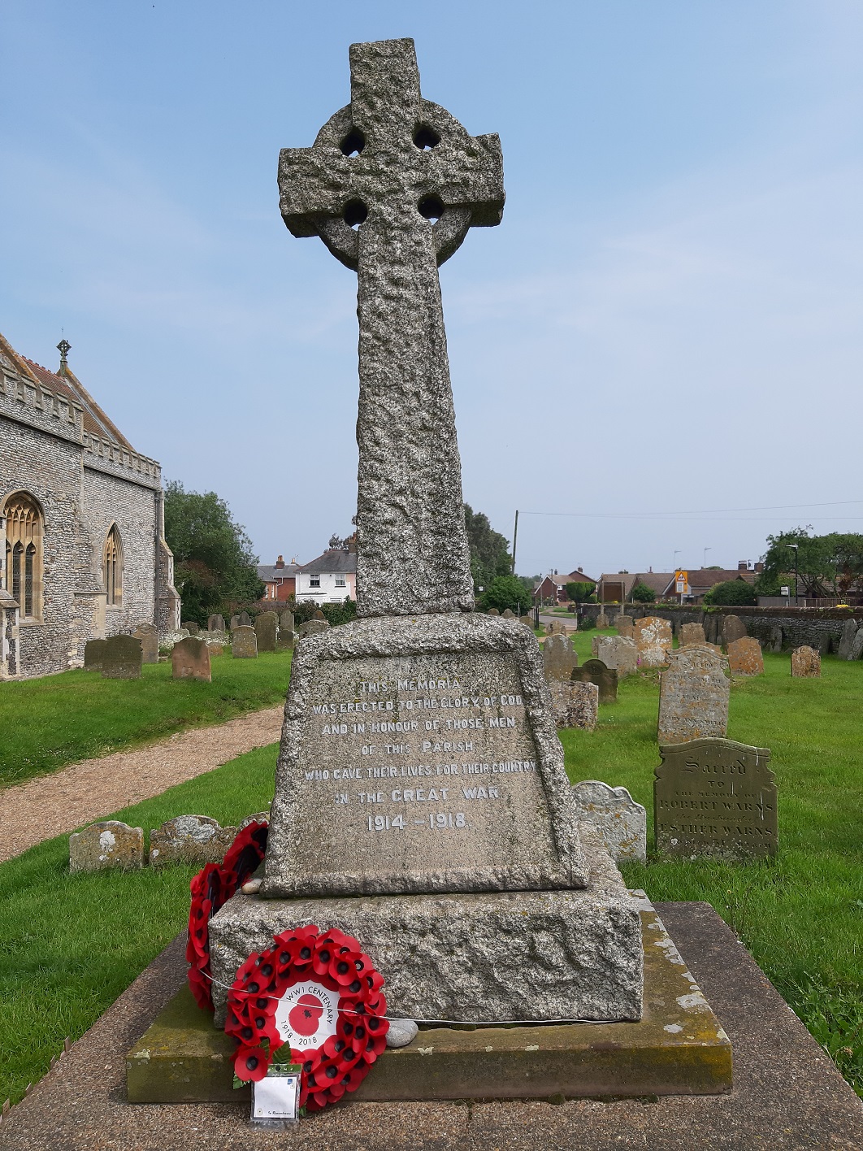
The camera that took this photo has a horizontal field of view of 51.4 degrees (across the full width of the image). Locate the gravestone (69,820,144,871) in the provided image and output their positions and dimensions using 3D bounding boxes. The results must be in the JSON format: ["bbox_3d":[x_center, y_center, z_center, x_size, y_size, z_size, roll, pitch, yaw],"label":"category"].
[{"bbox_3d":[-1.782,1.485,4.926,0.395,0.265,0.090,0,-2,7],"label":"gravestone"}]

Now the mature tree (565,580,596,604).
[{"bbox_3d":[13.634,2.080,82.000,2.875,3.257,2.875,0,-2,0],"label":"mature tree"}]

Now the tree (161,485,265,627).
[{"bbox_3d":[-13.932,-1.306,52.000,8.229,8.377,8.229,0,-2,0],"label":"tree"}]

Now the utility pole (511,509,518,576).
[{"bbox_3d":[5.970,-0.814,65.000,0.250,8.073,0.250,3,-2,0],"label":"utility pole"}]

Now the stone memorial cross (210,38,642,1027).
[{"bbox_3d":[-0.062,-0.265,3.365,1.340,3.360,1.070,-2,-2,3],"label":"stone memorial cross"}]

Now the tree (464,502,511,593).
[{"bbox_3d":[2.426,-1.659,85.000,10.046,10.900,10.046,0,-2,0],"label":"tree"}]

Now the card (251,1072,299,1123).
[{"bbox_3d":[-0.432,1.444,2.490,0.125,0.119,0.010,0,-19,2],"label":"card"}]

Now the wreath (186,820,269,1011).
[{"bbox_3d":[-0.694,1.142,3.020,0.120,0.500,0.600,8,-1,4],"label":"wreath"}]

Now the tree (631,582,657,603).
[{"bbox_3d":[19.424,2.162,82.000,2.382,3.093,2.382,0,-2,0],"label":"tree"}]

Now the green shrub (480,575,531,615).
[{"bbox_3d":[4.695,1.345,57.000,3.200,2.700,3.000,0,-1,0],"label":"green shrub"}]

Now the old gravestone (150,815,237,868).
[{"bbox_3d":[-1.320,1.479,4.988,0.470,0.280,0.090,0,-1,5],"label":"old gravestone"}]

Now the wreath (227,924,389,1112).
[{"bbox_3d":[-0.362,1.295,2.630,0.470,0.485,0.110,-1,-27,2],"label":"wreath"}]

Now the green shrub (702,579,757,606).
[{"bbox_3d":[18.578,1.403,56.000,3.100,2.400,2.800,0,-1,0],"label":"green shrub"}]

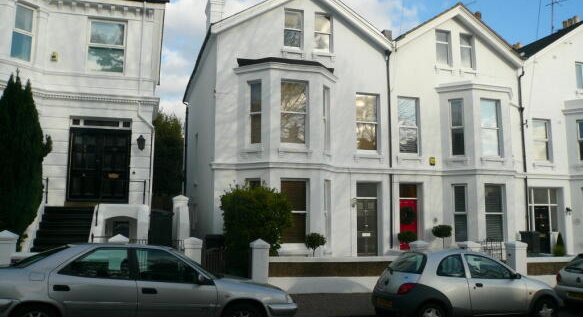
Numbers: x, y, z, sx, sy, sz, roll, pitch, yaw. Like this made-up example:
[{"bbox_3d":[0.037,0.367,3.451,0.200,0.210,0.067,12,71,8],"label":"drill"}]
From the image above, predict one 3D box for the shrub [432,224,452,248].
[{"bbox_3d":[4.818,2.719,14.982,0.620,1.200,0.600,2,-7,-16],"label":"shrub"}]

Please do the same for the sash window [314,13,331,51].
[{"bbox_3d":[1.171,-4.818,17.903,0.690,1.530,0.180,2,-8,-13],"label":"sash window"}]

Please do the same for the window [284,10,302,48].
[{"bbox_3d":[0.056,-4.840,17.635,0.703,1.507,0.180,2,-8,-13],"label":"window"}]

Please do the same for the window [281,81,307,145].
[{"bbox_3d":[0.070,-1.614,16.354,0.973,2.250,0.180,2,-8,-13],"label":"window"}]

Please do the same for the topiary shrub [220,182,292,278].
[{"bbox_3d":[-0.976,2.041,13.190,1.900,2.515,1.900,2,-8,-13],"label":"topiary shrub"}]

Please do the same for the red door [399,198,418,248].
[{"bbox_3d":[4.434,2.518,17.891,0.824,1.951,0.100,2,-8,-13],"label":"red door"}]

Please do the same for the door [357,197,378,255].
[{"bbox_3d":[2.676,2.462,16.640,0.860,2.050,0.140,2,-7,-16],"label":"door"}]

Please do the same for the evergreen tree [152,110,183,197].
[{"bbox_3d":[-6.936,0.842,25.696,2.300,6.940,2.300,2,-8,-13],"label":"evergreen tree"}]

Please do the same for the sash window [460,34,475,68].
[{"bbox_3d":[6.948,-4.221,18.584,0.670,1.395,0.200,2,-7,-16],"label":"sash window"}]

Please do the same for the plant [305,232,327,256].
[{"bbox_3d":[0.671,2.688,13.172,0.600,1.200,0.600,2,-7,-16],"label":"plant"}]

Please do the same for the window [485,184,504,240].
[{"bbox_3d":[7.364,1.941,17.099,0.906,2.073,0.250,2,-7,-16],"label":"window"}]

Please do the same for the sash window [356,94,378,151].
[{"bbox_3d":[2.856,-1.384,17.863,0.933,2.223,0.180,2,-8,-13],"label":"sash window"}]

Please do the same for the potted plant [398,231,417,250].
[{"bbox_3d":[4.067,2.909,16.484,0.600,0.741,0.600,2,-8,-13],"label":"potted plant"}]

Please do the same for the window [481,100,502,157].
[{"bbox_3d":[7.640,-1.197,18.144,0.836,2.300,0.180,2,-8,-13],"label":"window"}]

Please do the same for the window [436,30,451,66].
[{"bbox_3d":[5.907,-4.299,18.289,0.648,1.393,0.200,2,-7,-16],"label":"window"}]

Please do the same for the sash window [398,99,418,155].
[{"bbox_3d":[4.513,-1.278,18.253,0.886,2.271,0.180,2,-8,-13],"label":"sash window"}]

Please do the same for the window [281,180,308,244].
[{"bbox_3d":[0.115,1.686,15.008,0.930,2.072,0.250,2,-7,-16],"label":"window"}]

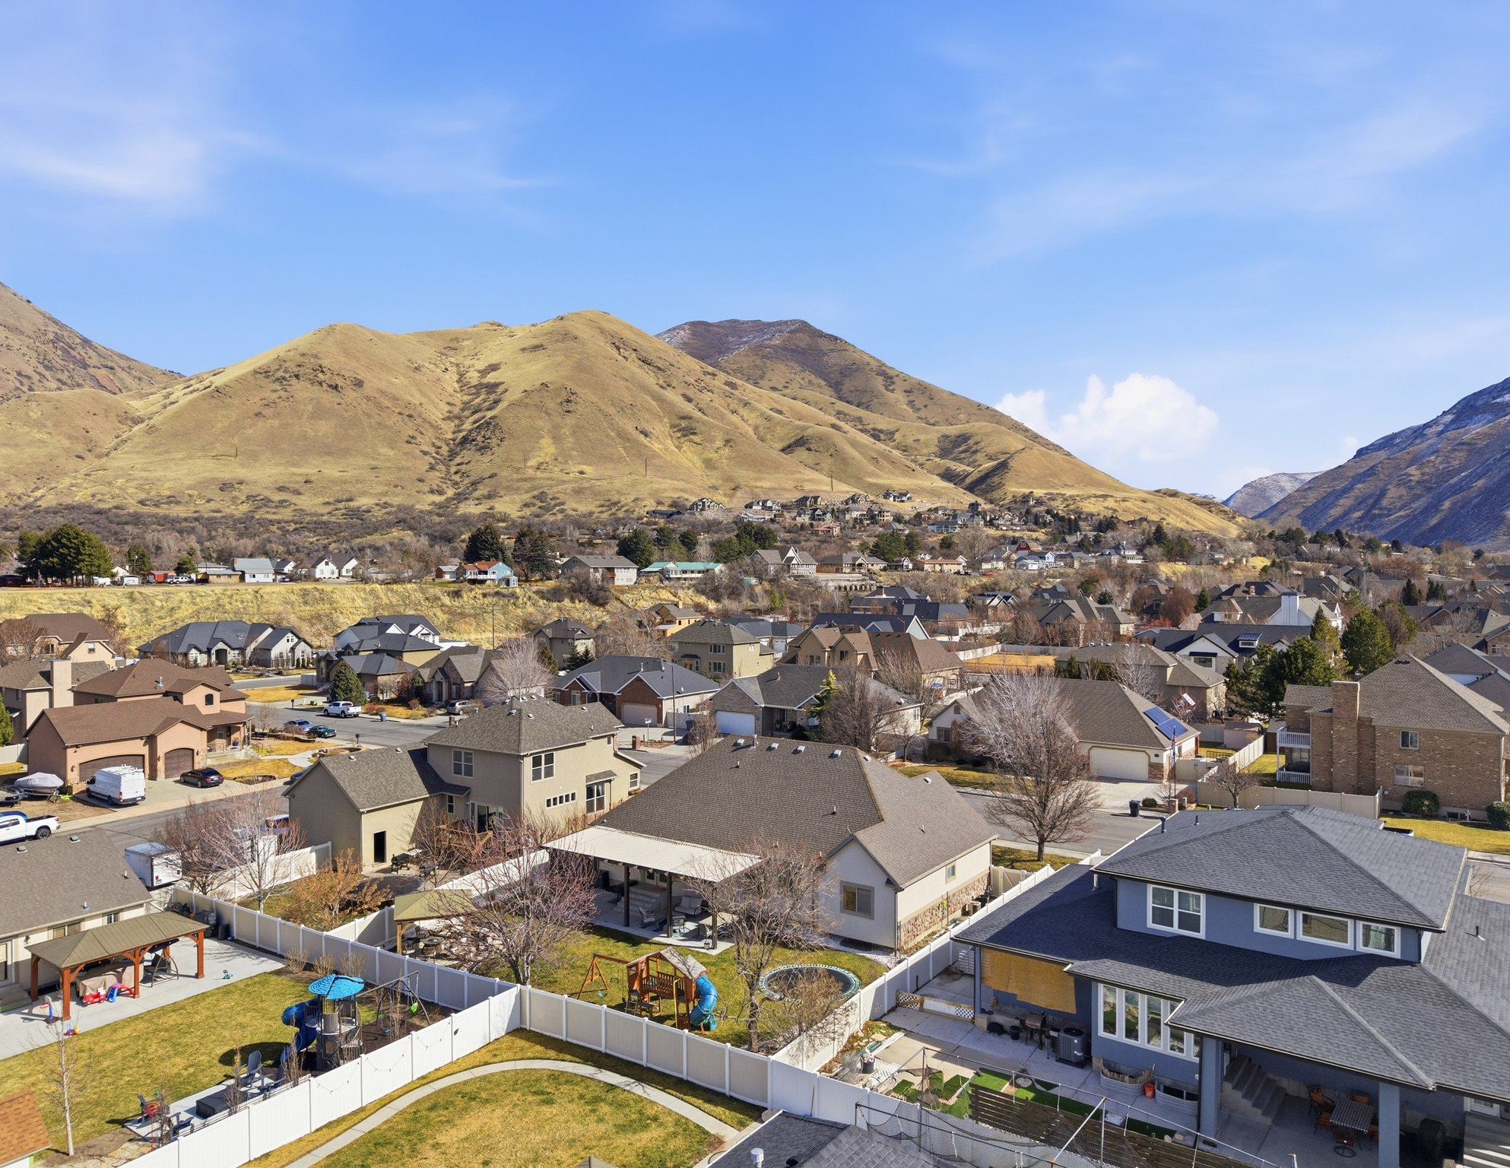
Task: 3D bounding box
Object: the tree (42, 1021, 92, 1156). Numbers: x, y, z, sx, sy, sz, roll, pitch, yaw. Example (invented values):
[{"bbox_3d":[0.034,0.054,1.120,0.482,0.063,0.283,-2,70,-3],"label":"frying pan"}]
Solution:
[{"bbox_3d":[-24.107,17.633,37.800,1.750,4.800,1.750,0,1,0],"label":"tree"}]

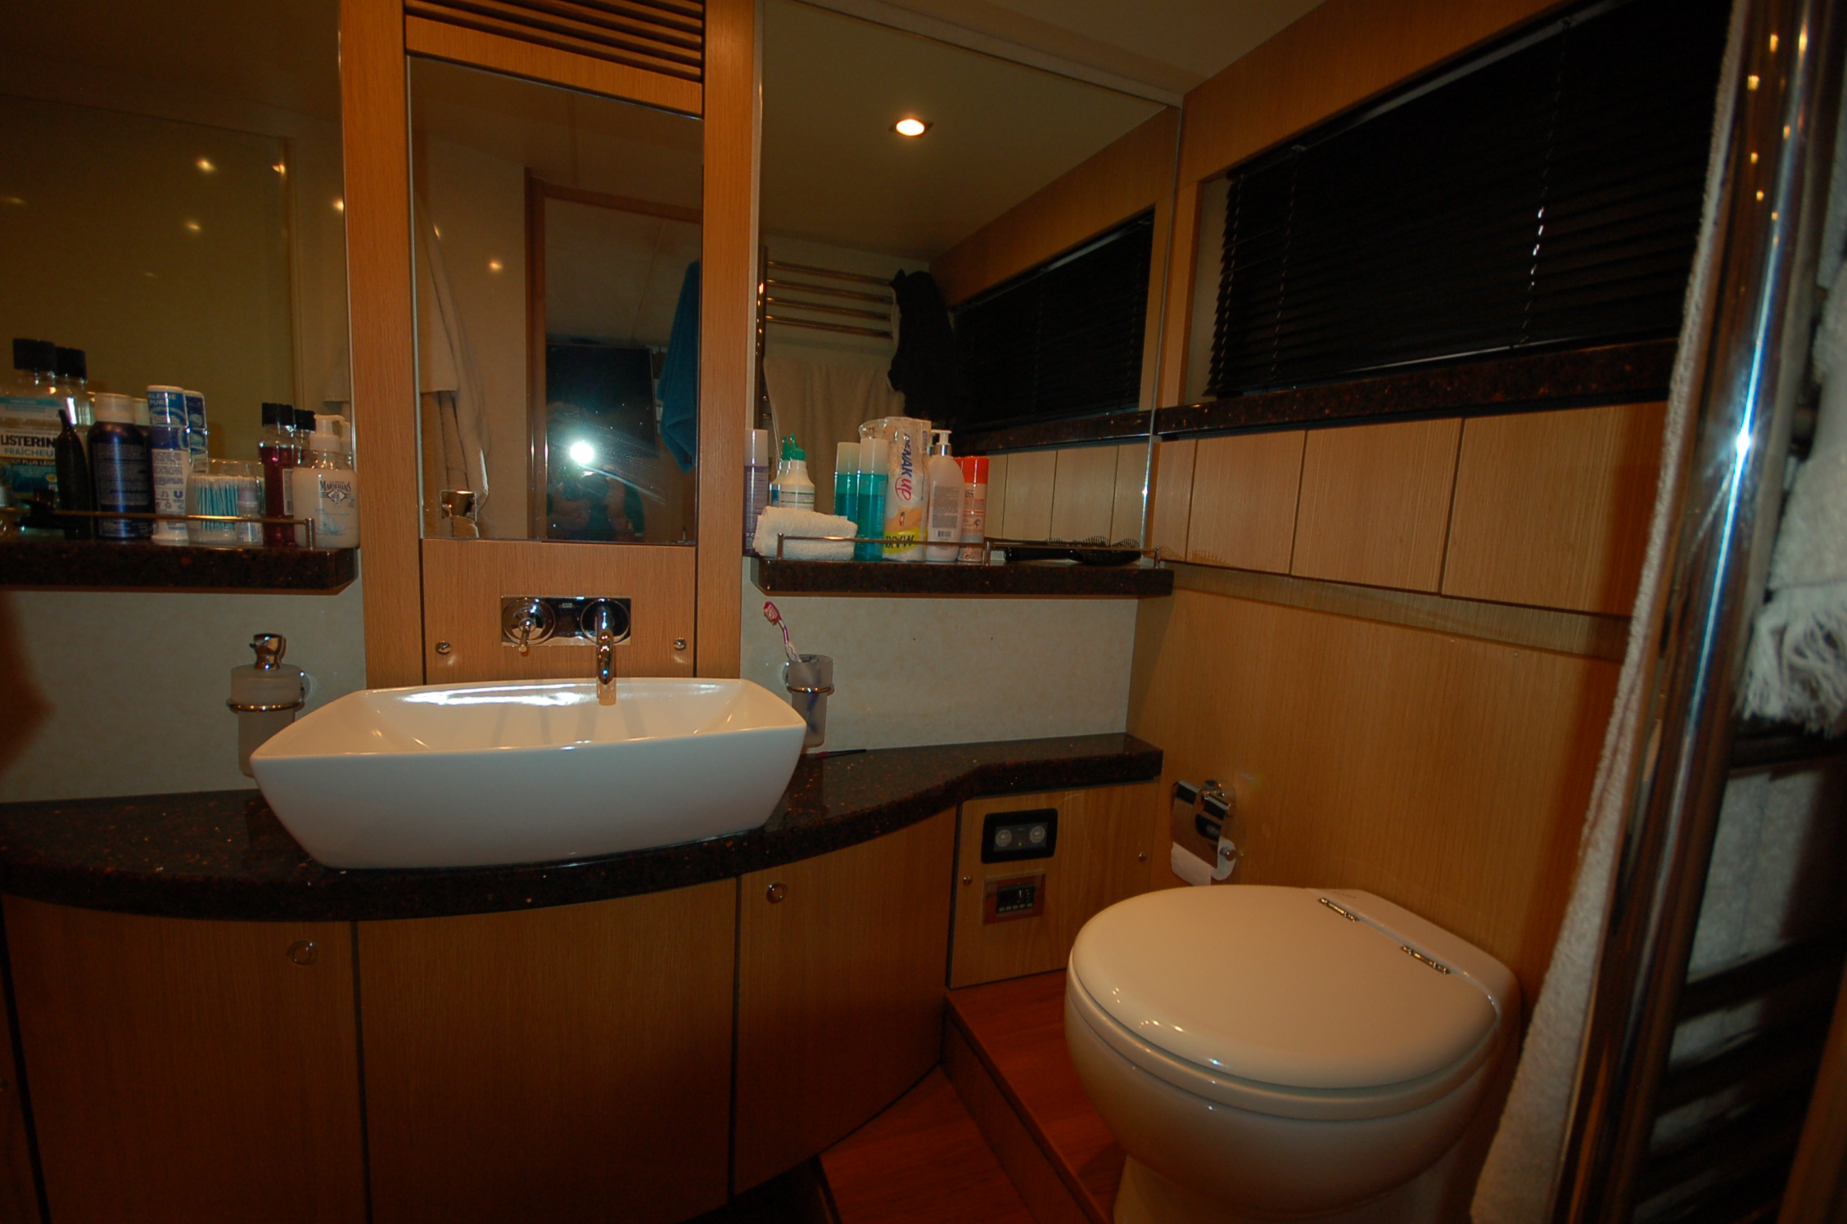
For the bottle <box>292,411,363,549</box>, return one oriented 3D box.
[{"bbox_3d":[-0.721,-0.158,0.928,0.045,0.158,0.062,10,11,40],"label":"bottle"}]

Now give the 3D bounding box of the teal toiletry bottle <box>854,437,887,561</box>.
[{"bbox_3d":[-0.079,-0.169,1.170,0.046,0.186,0.046,2,8,-12],"label":"teal toiletry bottle"}]

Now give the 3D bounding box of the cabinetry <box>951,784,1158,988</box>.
[{"bbox_3d":[0.217,0.469,1.403,0.394,0.340,0.102,0,9,-22],"label":"cabinetry"}]

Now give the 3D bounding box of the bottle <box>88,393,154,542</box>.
[{"bbox_3d":[-0.908,-0.163,0.865,0.050,0.165,0.050,11,11,44],"label":"bottle"}]

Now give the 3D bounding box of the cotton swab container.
[{"bbox_3d":[-0.814,-0.126,0.897,0.065,0.096,0.065,-4,11,-41],"label":"cotton swab container"}]

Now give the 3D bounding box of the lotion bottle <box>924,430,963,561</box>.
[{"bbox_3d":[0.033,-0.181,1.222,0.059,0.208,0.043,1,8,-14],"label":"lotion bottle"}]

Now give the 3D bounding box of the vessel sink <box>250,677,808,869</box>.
[{"bbox_3d":[-0.430,0.188,0.938,0.538,0.144,0.300,0,9,-22],"label":"vessel sink"}]

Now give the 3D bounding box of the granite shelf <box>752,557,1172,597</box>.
[{"bbox_3d":[0.091,-0.057,1.270,0.727,0.044,0.093,0,9,-22],"label":"granite shelf"}]

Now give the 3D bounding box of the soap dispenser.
[{"bbox_3d":[-0.796,0.113,0.928,0.069,0.174,0.069,10,11,40],"label":"soap dispenser"}]

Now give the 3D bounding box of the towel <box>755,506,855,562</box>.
[{"bbox_3d":[-0.176,-0.115,1.144,0.152,0.076,0.083,0,9,-22],"label":"towel"}]

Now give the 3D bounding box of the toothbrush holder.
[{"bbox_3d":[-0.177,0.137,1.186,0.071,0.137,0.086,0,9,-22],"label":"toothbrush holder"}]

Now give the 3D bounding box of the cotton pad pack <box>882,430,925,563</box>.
[{"bbox_3d":[-0.027,-0.187,1.197,0.065,0.220,0.062,2,8,-12],"label":"cotton pad pack"}]

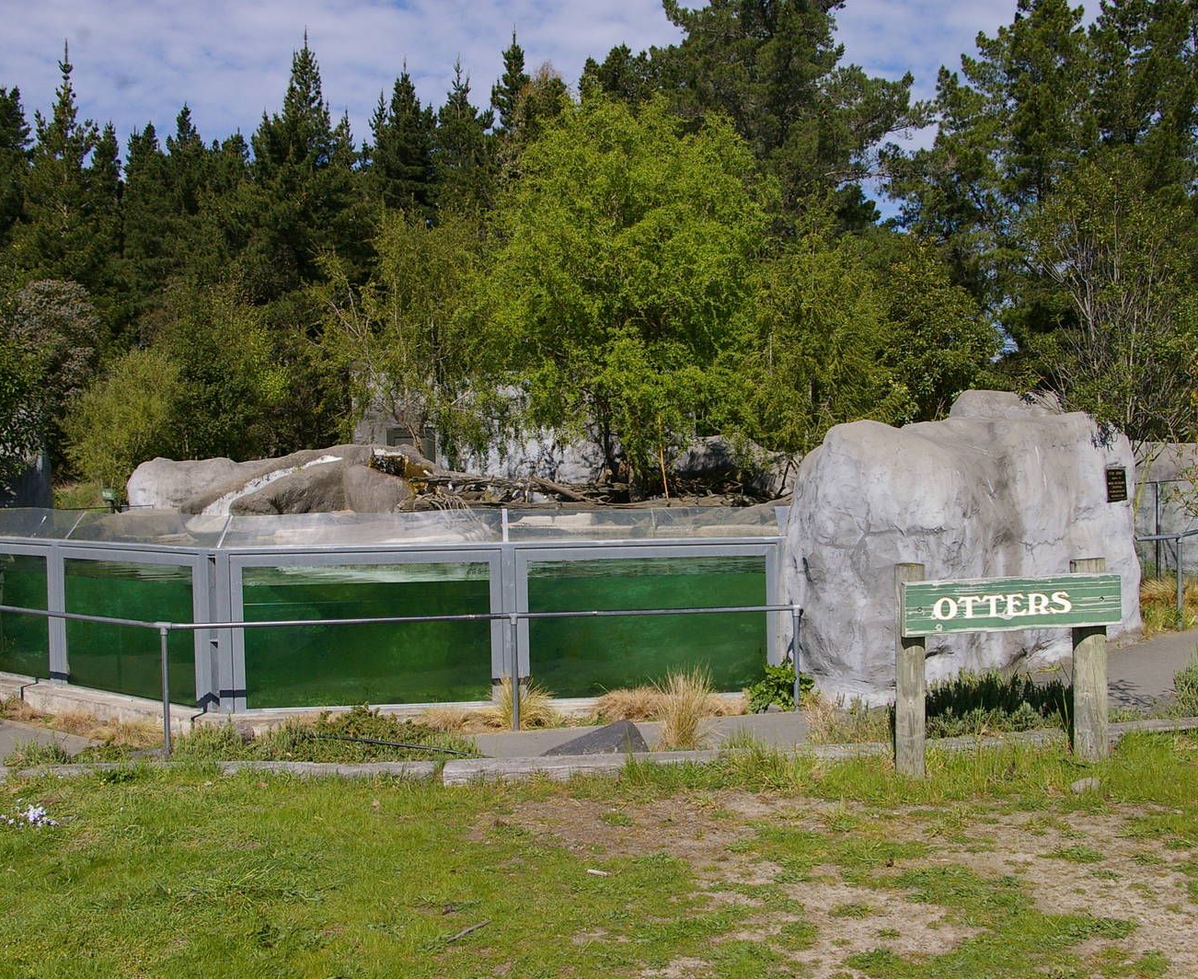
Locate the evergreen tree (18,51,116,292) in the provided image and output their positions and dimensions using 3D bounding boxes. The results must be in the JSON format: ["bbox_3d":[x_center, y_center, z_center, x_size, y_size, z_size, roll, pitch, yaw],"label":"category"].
[{"bbox_3d":[-18.272,-7.124,48.209,4.000,16.440,4.000,-1,1,0],"label":"evergreen tree"}]

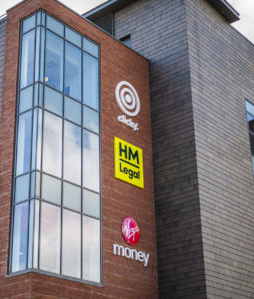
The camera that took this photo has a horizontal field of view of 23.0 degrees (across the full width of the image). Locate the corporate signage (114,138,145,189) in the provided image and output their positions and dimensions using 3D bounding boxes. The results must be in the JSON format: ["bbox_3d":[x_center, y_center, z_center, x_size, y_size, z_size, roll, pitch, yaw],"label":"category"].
[{"bbox_3d":[0.096,0.600,27.955,0.098,1.912,1.964,-18,-27,35],"label":"corporate signage"}]

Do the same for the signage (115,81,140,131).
[{"bbox_3d":[0.045,-2.115,29.055,0.087,2.322,1.793,-18,-27,35],"label":"signage"}]

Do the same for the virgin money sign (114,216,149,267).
[{"bbox_3d":[0.189,3.864,26.688,0.098,2.000,2.374,-18,-27,35],"label":"virgin money sign"}]

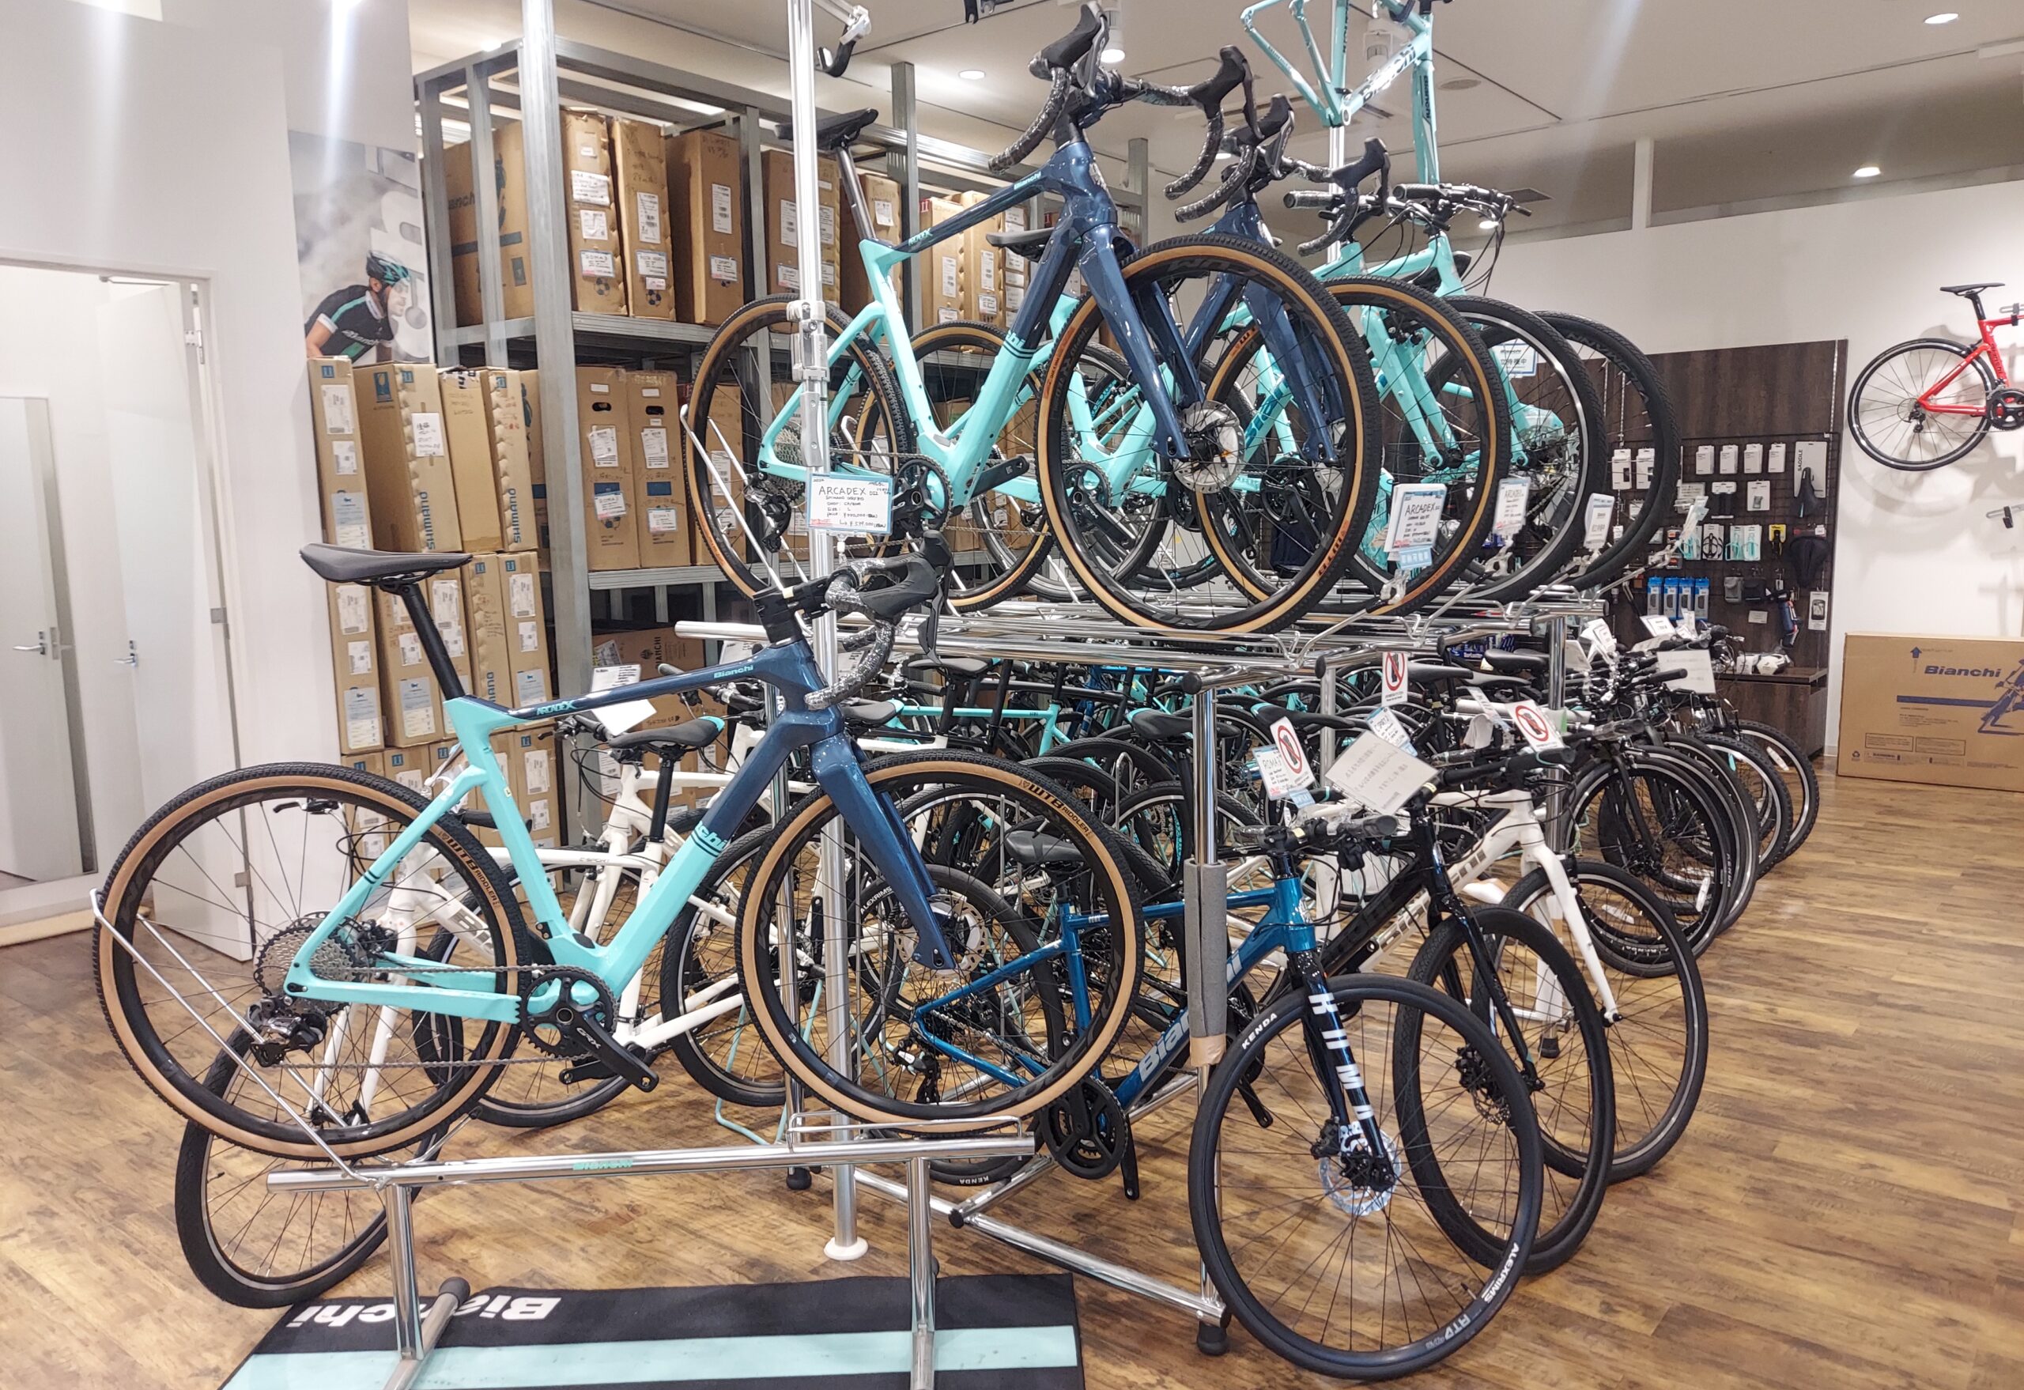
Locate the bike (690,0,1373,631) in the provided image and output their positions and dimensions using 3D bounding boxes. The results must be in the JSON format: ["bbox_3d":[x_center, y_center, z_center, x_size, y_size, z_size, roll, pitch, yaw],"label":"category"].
[{"bbox_3d":[-0.089,-0.637,2.817,1.735,1.050,0.460,5,10,39],"label":"bike"}]

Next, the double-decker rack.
[{"bbox_3d":[0.329,0.402,3.552,1.670,1.240,1.680,5,10,39],"label":"double-decker rack"}]

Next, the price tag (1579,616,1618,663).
[{"bbox_3d":[1.824,-0.175,4.550,0.110,0.150,0.030,-20,4,-34],"label":"price tag"}]

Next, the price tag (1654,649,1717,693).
[{"bbox_3d":[2.192,-0.077,4.750,0.180,0.140,0.020,-8,3,-15],"label":"price tag"}]

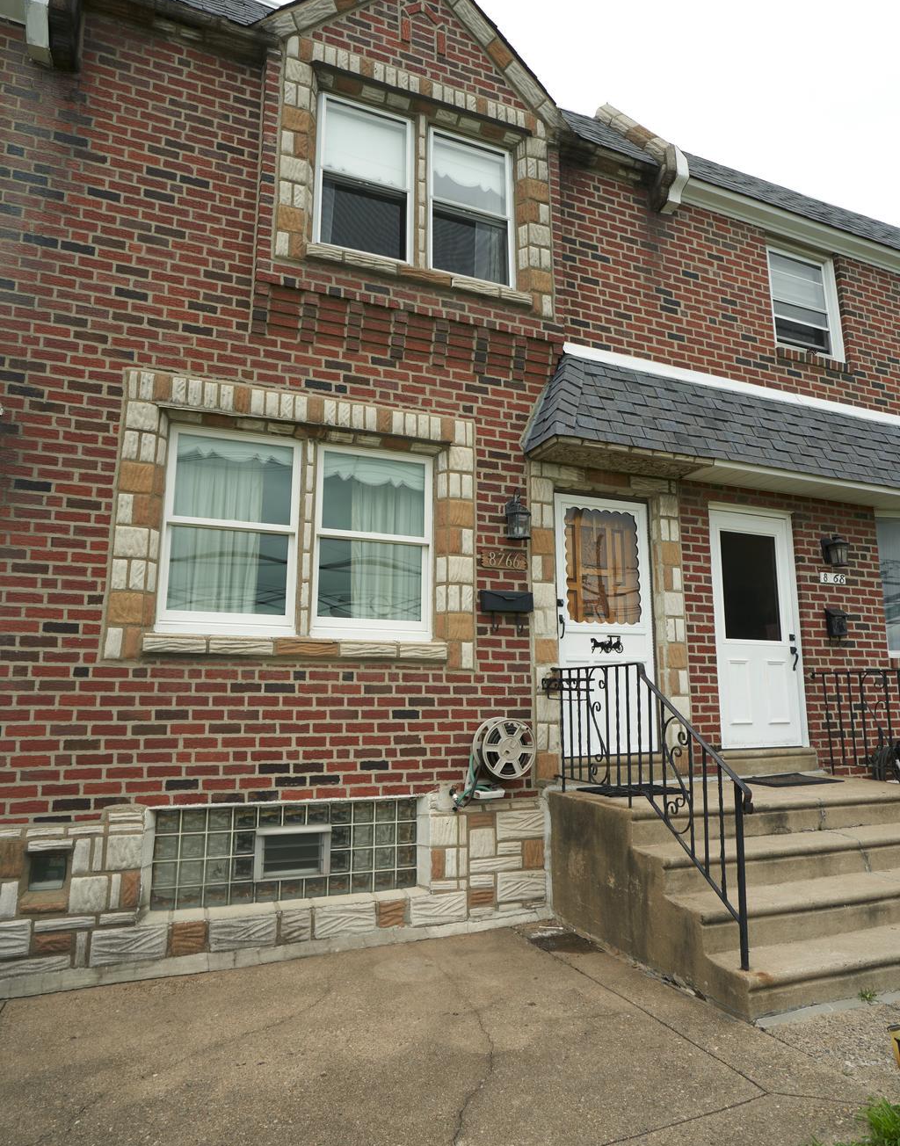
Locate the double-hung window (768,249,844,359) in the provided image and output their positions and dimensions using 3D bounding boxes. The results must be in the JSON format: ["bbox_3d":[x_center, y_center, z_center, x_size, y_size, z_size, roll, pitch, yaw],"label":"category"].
[{"bbox_3d":[3.506,-2.712,7.154,0.992,1.135,0.120,4,-11,-22],"label":"double-hung window"}]

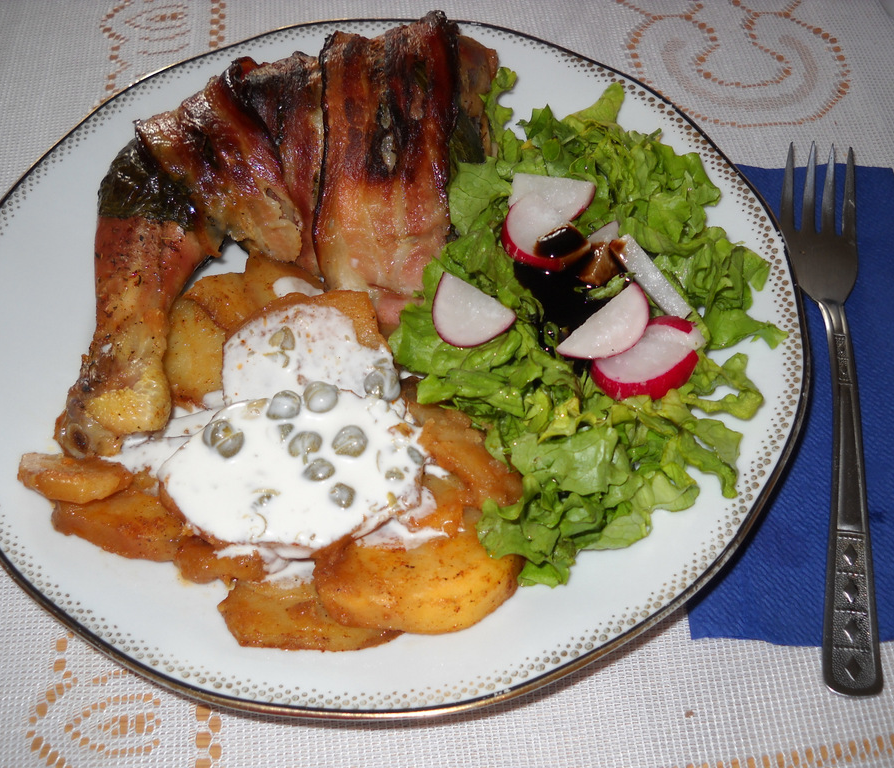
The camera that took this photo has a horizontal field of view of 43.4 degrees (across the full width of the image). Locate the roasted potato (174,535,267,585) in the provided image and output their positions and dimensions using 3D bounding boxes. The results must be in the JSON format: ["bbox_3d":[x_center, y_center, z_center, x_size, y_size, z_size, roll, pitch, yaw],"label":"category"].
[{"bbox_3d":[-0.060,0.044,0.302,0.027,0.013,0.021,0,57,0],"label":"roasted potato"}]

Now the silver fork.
[{"bbox_3d":[0.116,-0.001,0.336,0.023,0.019,0.185,5,57,3],"label":"silver fork"}]

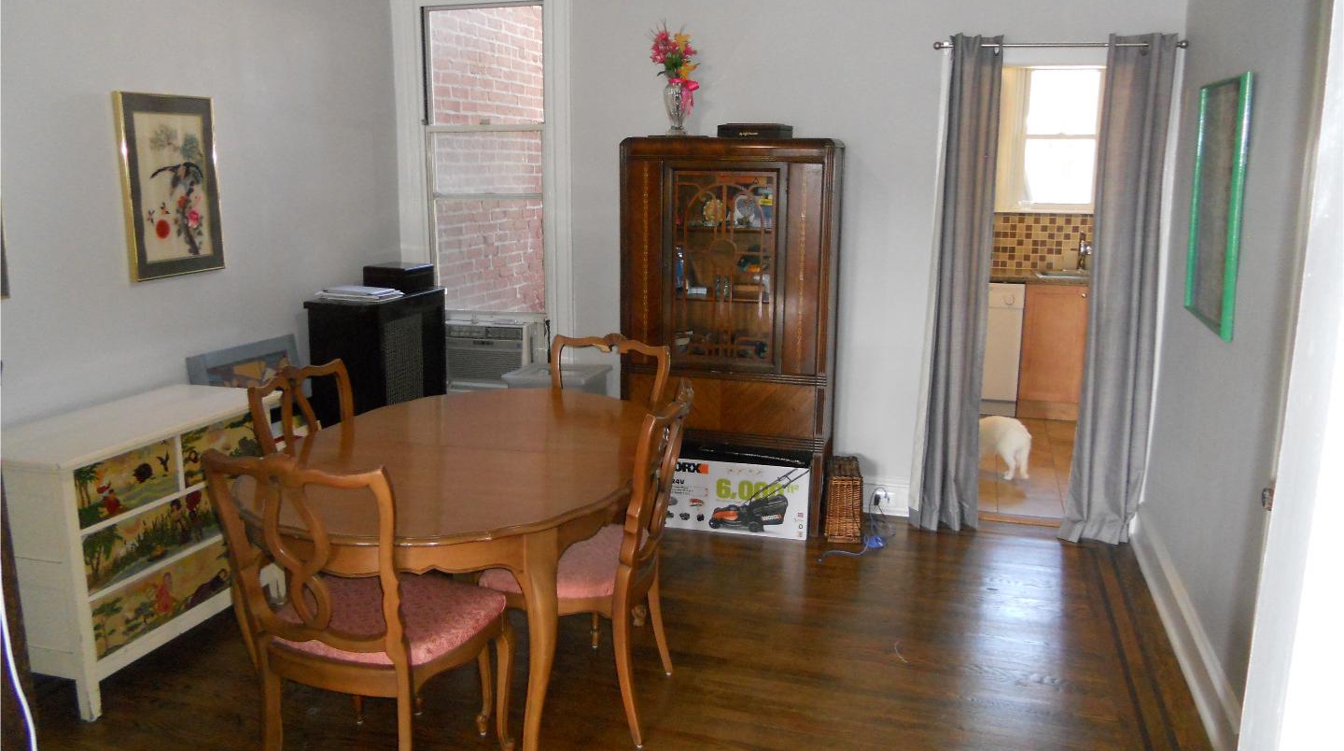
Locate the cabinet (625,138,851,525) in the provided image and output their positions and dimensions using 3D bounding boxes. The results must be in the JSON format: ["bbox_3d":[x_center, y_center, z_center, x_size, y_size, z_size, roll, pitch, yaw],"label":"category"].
[{"bbox_3d":[0.260,-0.175,4.625,0.930,1.675,0.365,3,12,15],"label":"cabinet"}]

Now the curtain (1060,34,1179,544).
[{"bbox_3d":[1.823,-0.304,4.259,0.295,2.070,0.120,3,12,15],"label":"curtain"}]

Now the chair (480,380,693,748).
[{"bbox_3d":[-0.245,0.509,3.062,0.540,0.956,0.510,3,12,14],"label":"chair"}]

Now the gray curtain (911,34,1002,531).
[{"bbox_3d":[1.227,-0.354,4.487,0.280,2.110,0.120,4,12,16],"label":"gray curtain"}]

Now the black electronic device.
[{"bbox_3d":[-1.240,-0.448,4.786,0.260,0.105,0.250,6,13,24],"label":"black electronic device"}]

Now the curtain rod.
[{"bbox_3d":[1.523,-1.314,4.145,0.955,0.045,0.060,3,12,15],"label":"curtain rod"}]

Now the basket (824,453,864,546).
[{"bbox_3d":[0.763,0.541,4.622,0.155,0.295,0.330,2,11,10],"label":"basket"}]

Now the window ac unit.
[{"bbox_3d":[-0.874,-0.139,5.425,0.450,0.310,0.400,4,12,16],"label":"window ac unit"}]

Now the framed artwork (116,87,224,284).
[{"bbox_3d":[-1.734,-0.655,3.637,0.033,0.625,0.440,3,12,15],"label":"framed artwork"}]

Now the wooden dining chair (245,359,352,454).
[{"bbox_3d":[-0.904,0.468,3.244,0.540,0.956,0.510,4,12,18],"label":"wooden dining chair"}]

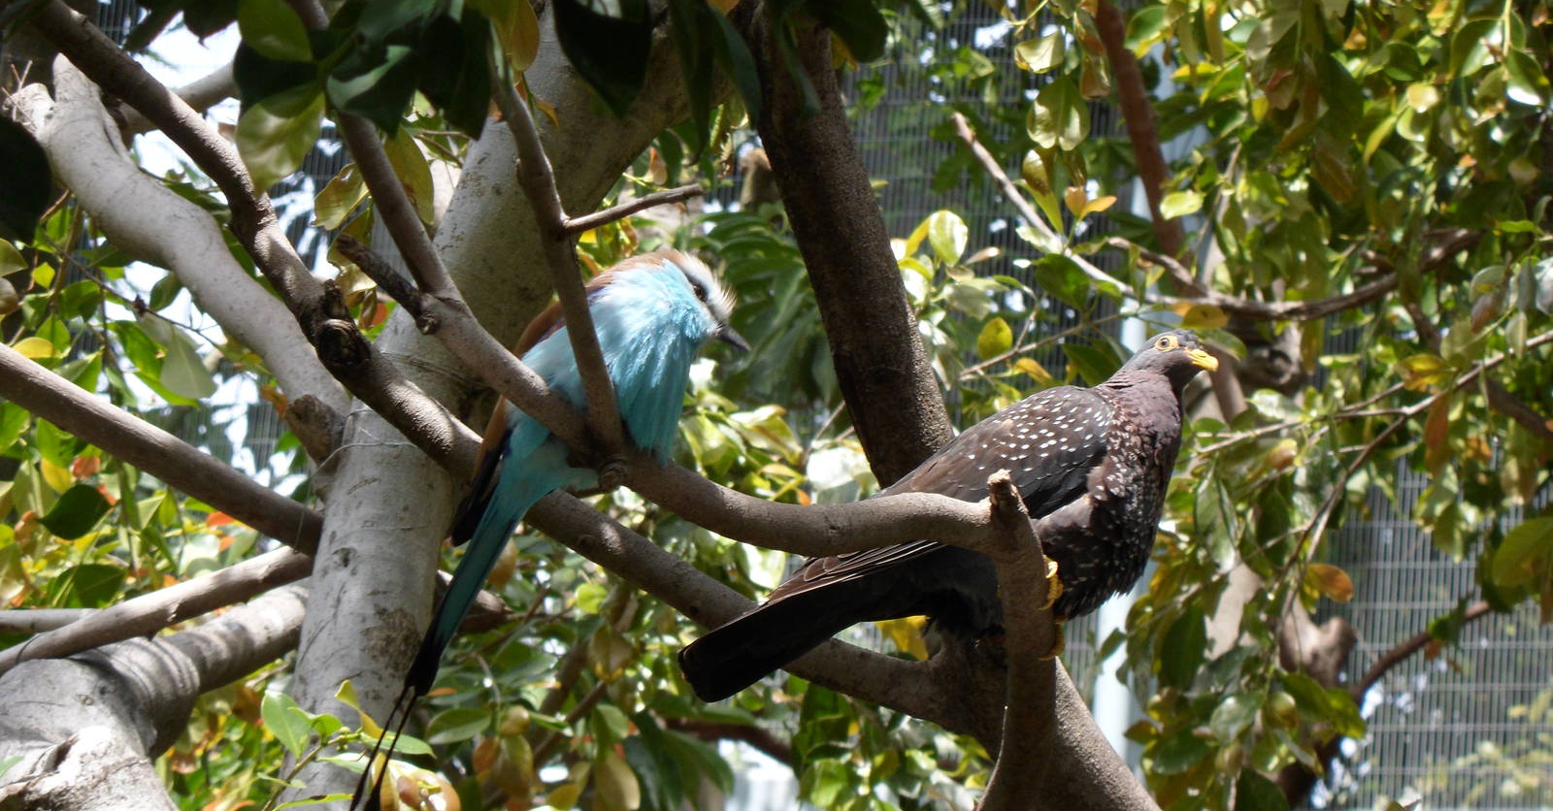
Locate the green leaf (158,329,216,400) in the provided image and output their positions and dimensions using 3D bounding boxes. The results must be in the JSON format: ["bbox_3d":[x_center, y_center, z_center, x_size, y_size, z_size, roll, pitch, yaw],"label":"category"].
[{"bbox_3d":[-0.374,-0.026,7.691,0.034,0.050,0.011,-15,18,-1],"label":"green leaf"}]

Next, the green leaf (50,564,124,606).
[{"bbox_3d":[-0.438,0.114,7.687,0.051,0.031,0.011,-22,15,6],"label":"green leaf"}]

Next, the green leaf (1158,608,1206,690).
[{"bbox_3d":[0.265,0.159,7.900,0.029,0.055,0.014,13,-11,7],"label":"green leaf"}]

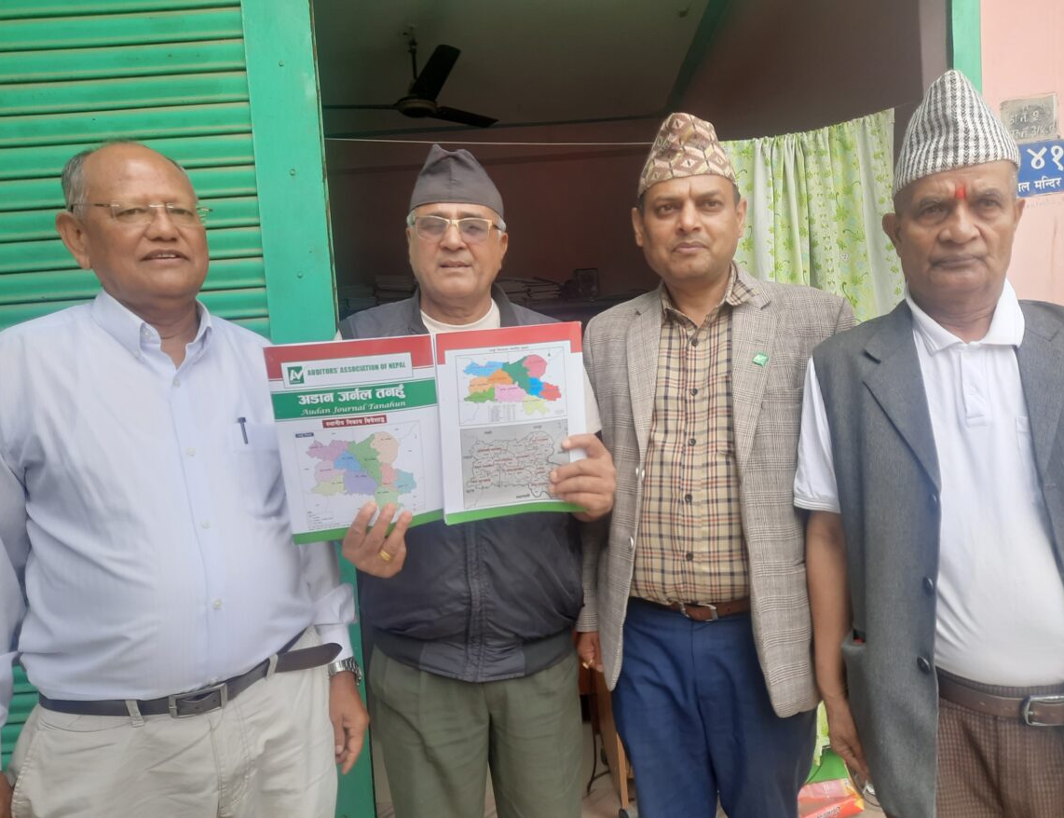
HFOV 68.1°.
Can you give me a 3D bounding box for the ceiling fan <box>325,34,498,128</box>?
[{"bbox_3d":[-0.632,-1.631,3.789,1.100,0.410,1.100,-4,4,0],"label":"ceiling fan"}]

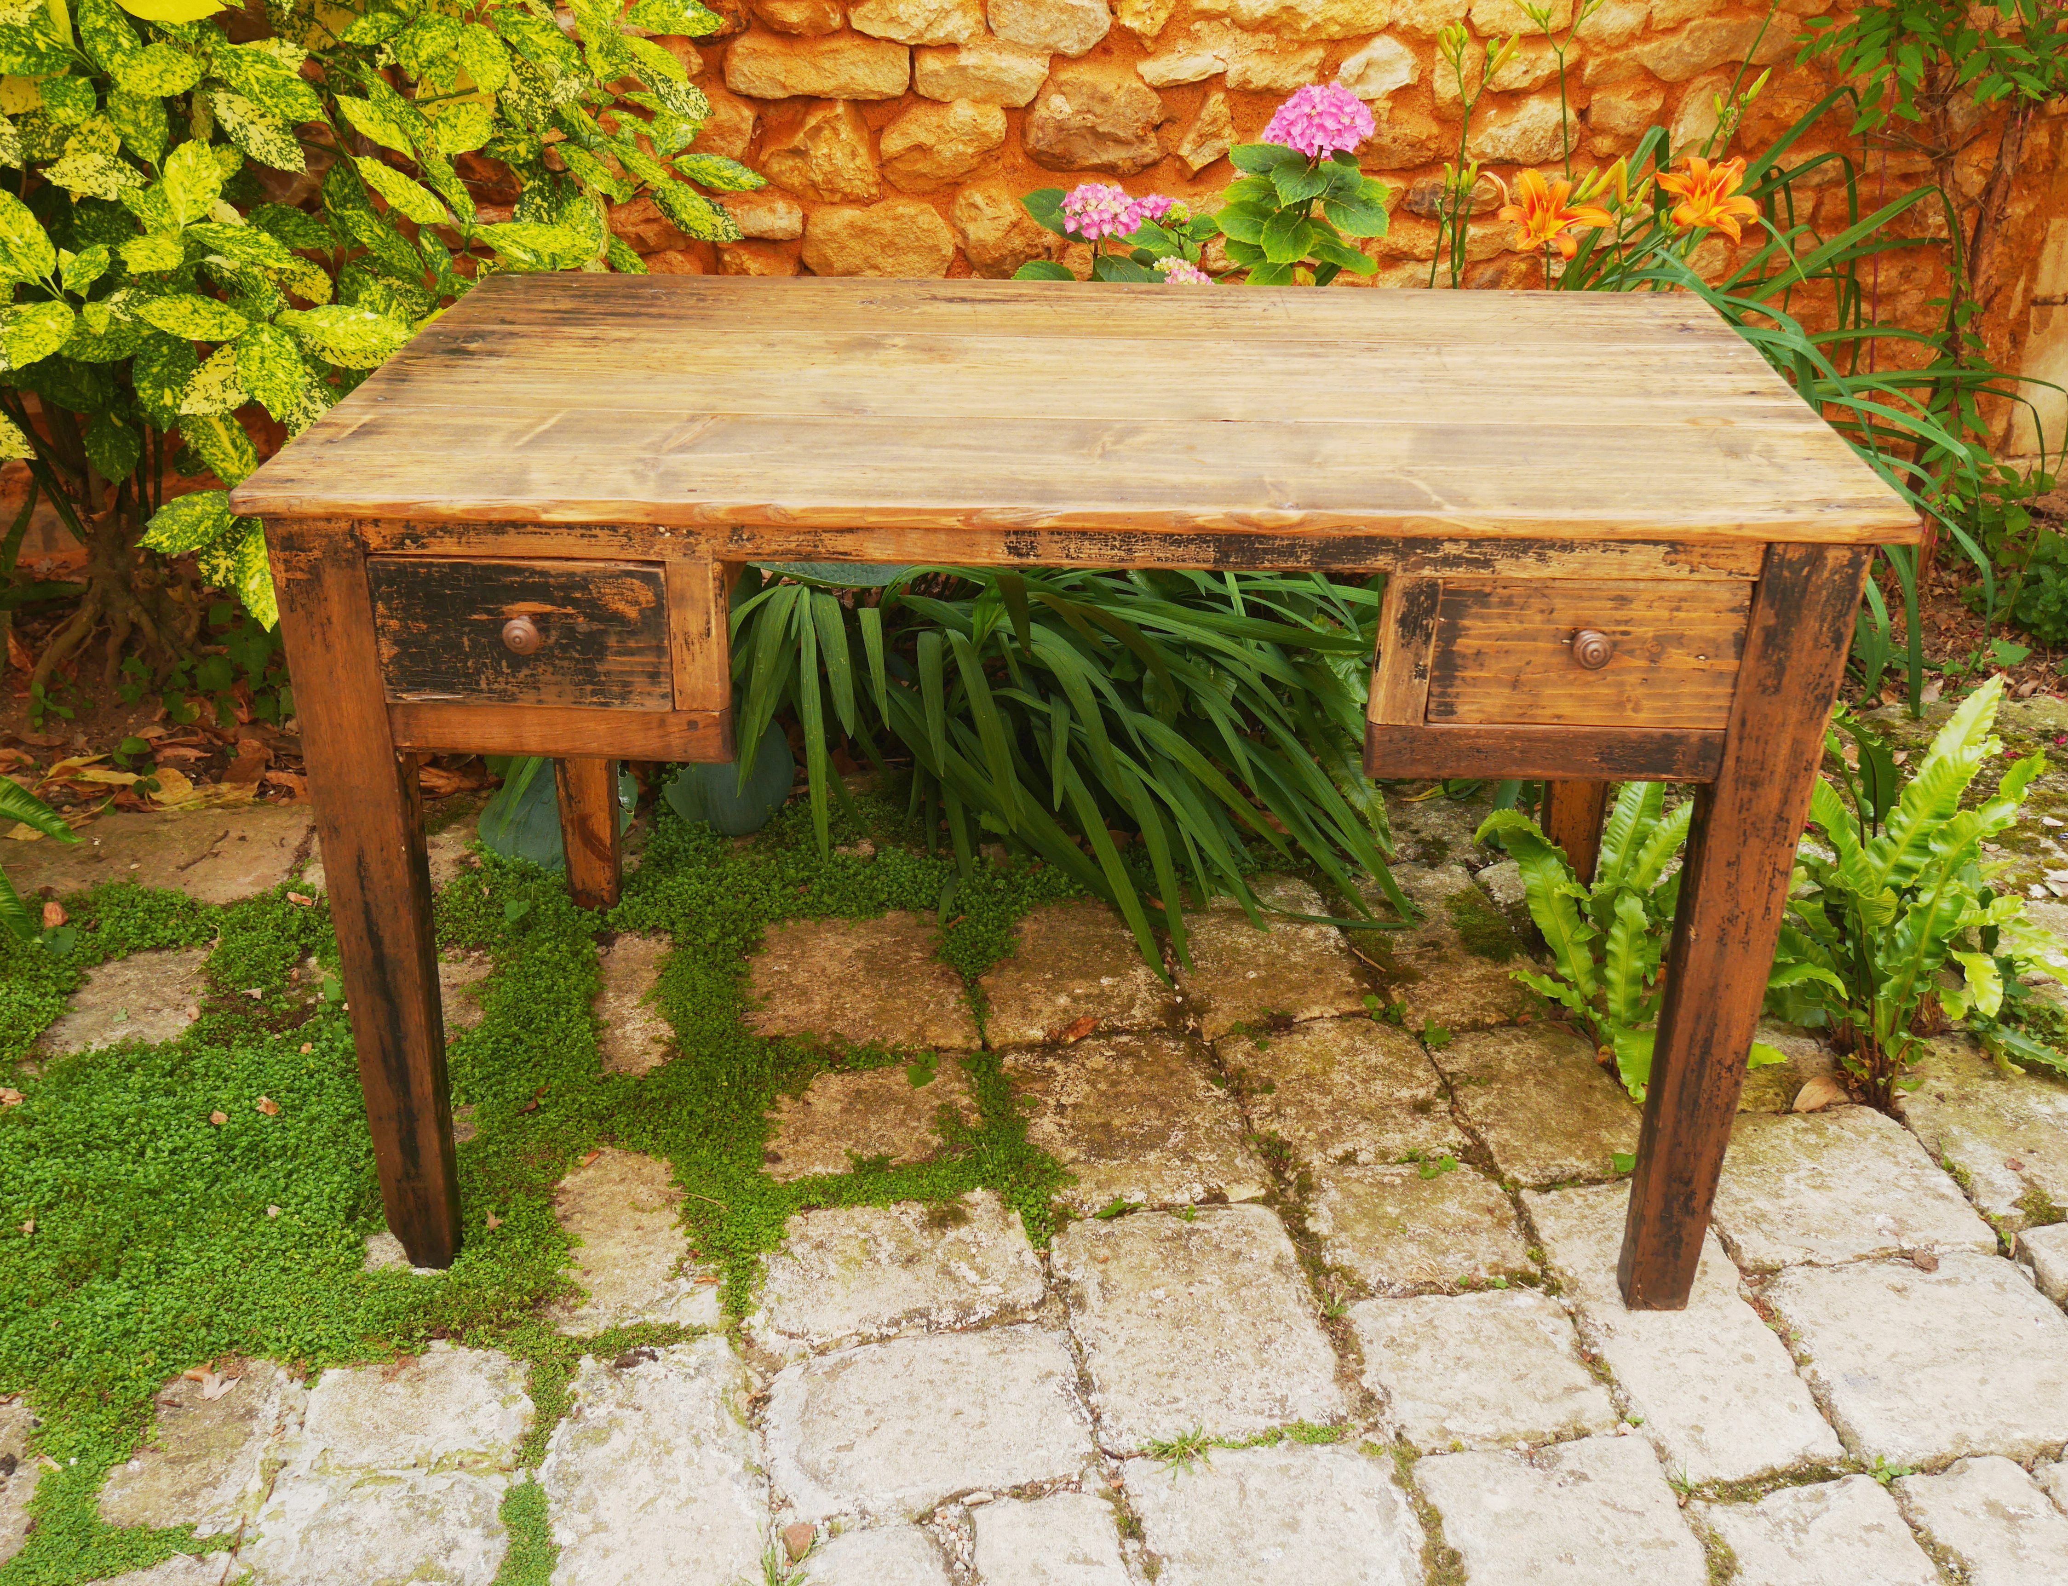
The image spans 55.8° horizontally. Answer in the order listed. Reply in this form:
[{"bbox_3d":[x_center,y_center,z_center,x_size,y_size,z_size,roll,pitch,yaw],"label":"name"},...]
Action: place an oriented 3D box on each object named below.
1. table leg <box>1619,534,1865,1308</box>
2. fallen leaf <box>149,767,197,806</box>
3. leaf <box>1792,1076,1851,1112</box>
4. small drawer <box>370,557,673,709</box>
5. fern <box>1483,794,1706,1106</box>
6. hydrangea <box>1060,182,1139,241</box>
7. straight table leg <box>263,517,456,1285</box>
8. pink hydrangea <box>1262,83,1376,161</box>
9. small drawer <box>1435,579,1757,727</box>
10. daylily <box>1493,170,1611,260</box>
[{"bbox_3d":[0.556,0.125,1.597,0.072,0.722,0.066,3,29,2],"label":"table leg"},{"bbox_3d":[-1.129,-0.008,2.560,0.061,0.033,0.059,1,28,3],"label":"fallen leaf"},{"bbox_3d":[0.801,0.309,1.989,0.069,0.024,0.041,-15,32,-25],"label":"leaf"},{"bbox_3d":[-0.380,-0.200,1.632,0.225,0.120,0.394,1,28,3],"label":"small drawer"},{"bbox_3d":[0.575,0.126,2.021,0.246,0.325,0.246,1,28,3],"label":"fern"},{"bbox_3d":[0.086,-0.769,2.586,0.106,0.079,0.103,1,28,3],"label":"hydrangea"},{"bbox_3d":[-0.542,0.098,1.648,0.072,0.722,0.066,3,29,2],"label":"straight table leg"},{"bbox_3d":[0.371,-0.875,2.546,0.143,0.108,0.143,1,28,3],"label":"pink hydrangea"},{"bbox_3d":[0.419,-0.181,1.595,0.225,0.120,0.394,1,28,3],"label":"small drawer"},{"bbox_3d":[0.588,-0.652,2.205,0.128,0.103,0.108,4,29,8],"label":"daylily"}]

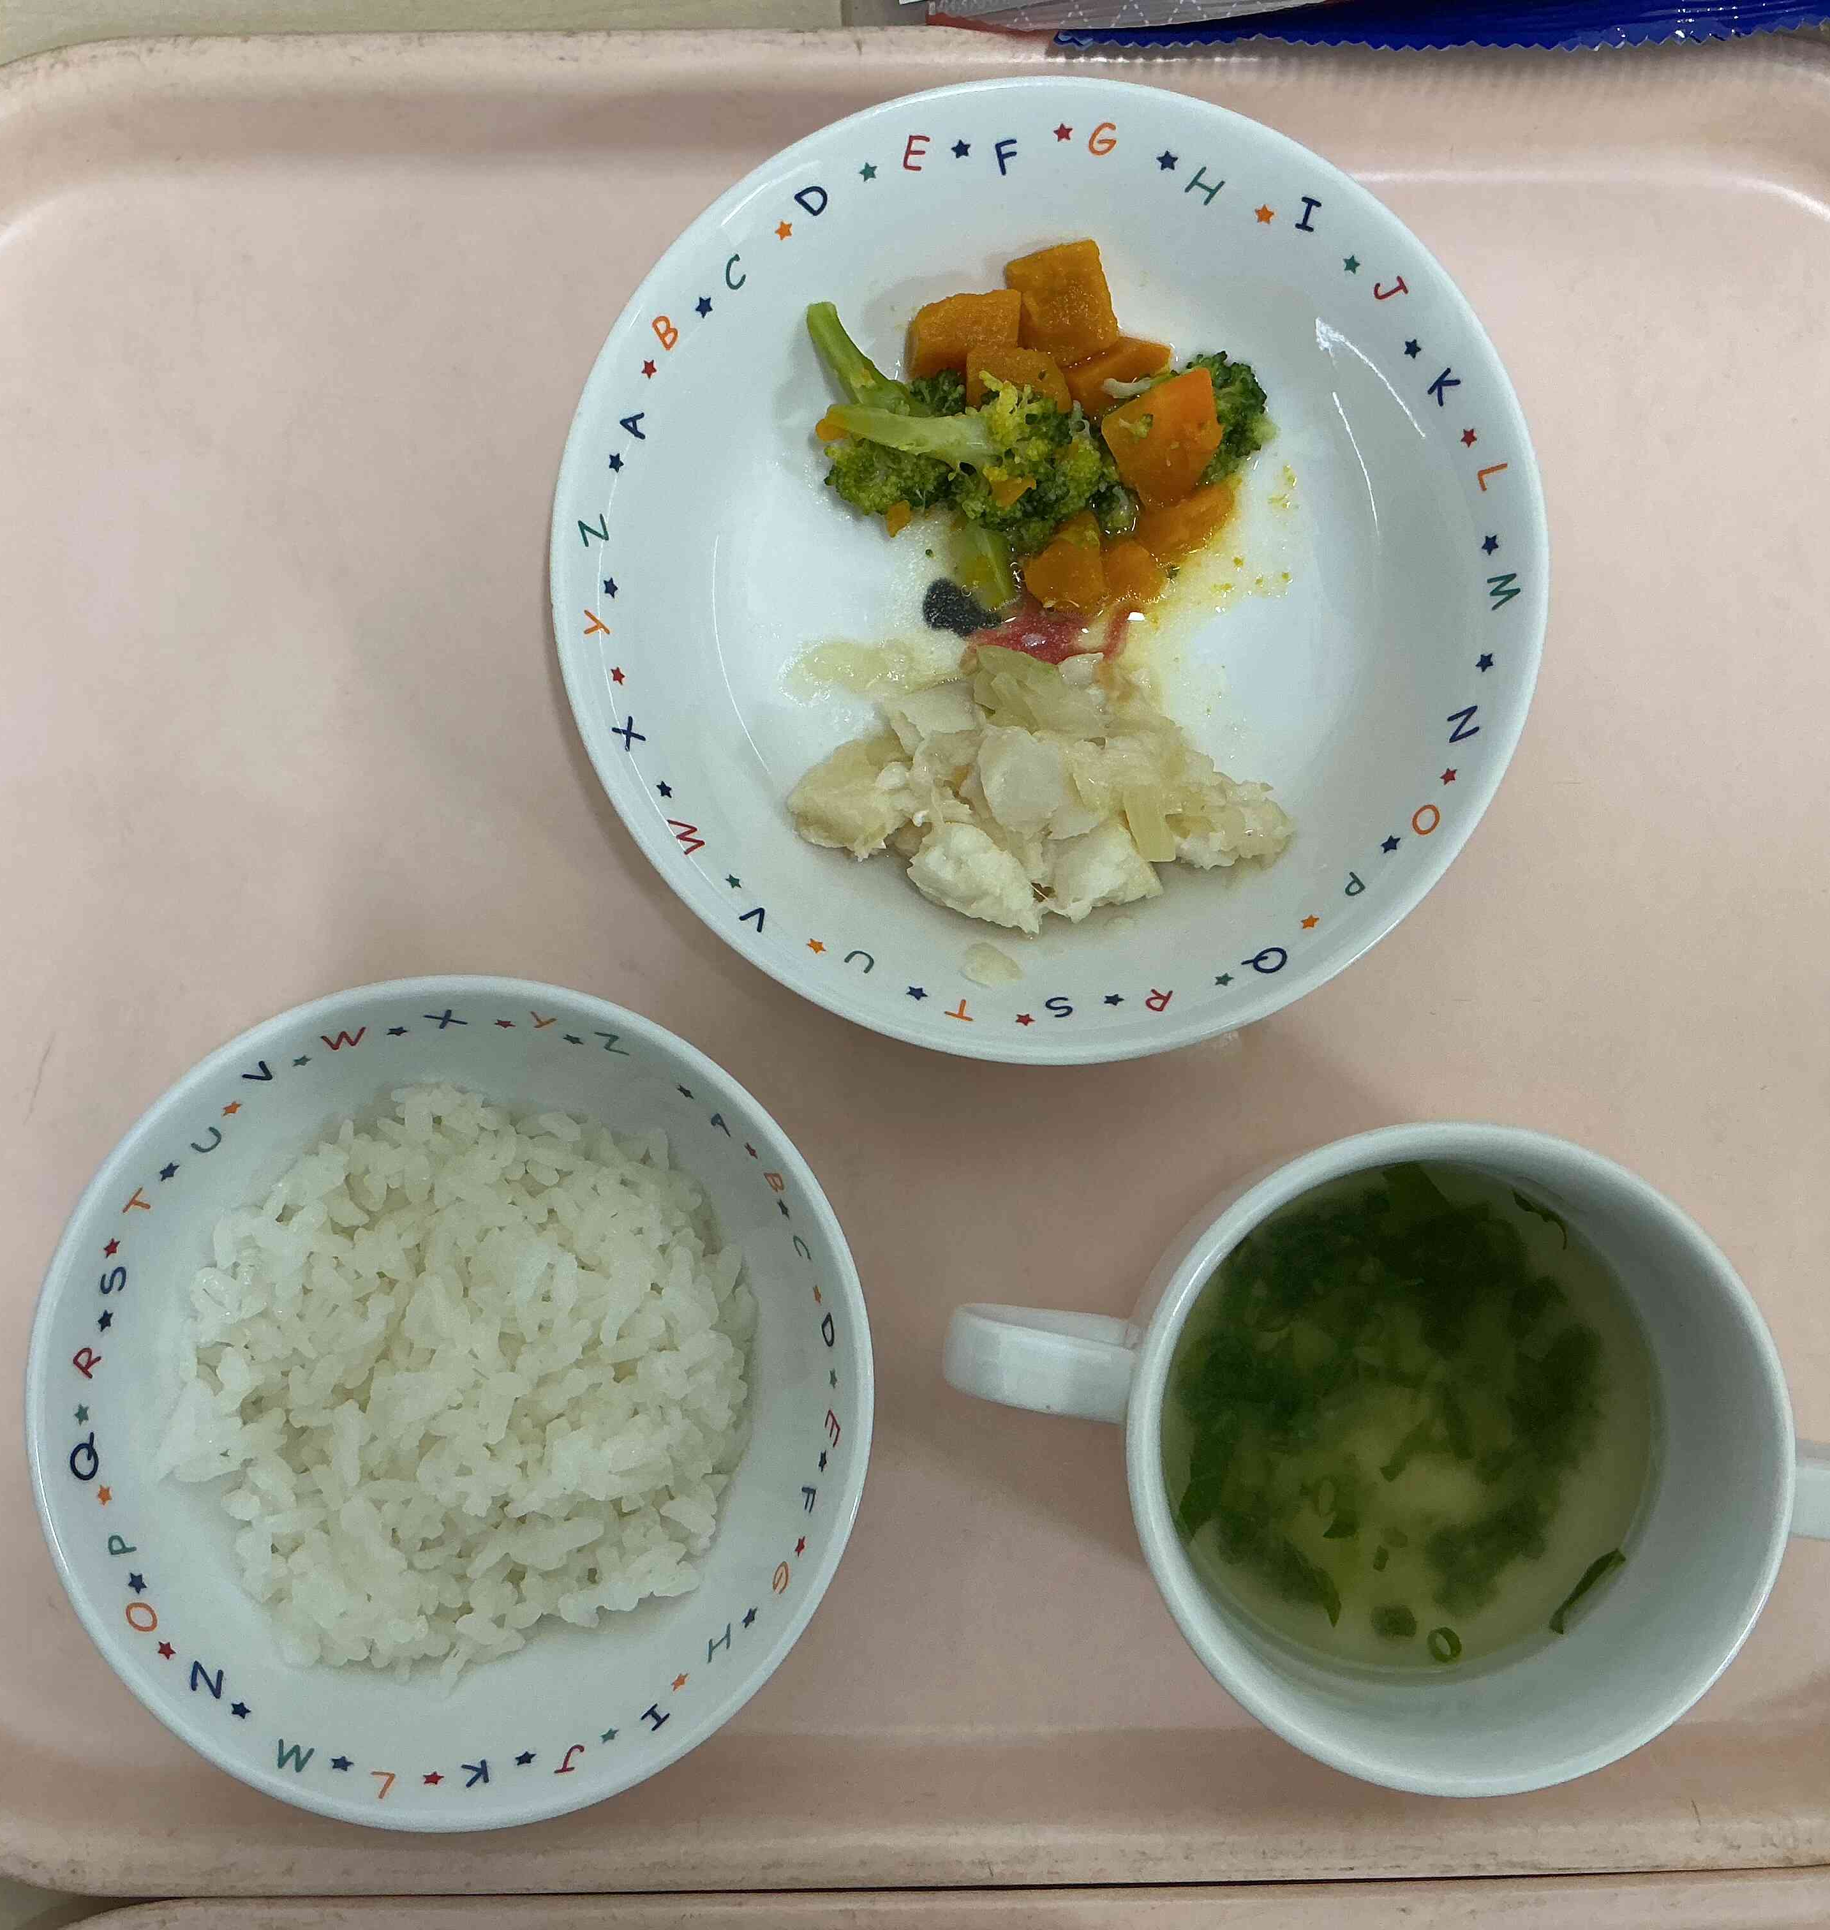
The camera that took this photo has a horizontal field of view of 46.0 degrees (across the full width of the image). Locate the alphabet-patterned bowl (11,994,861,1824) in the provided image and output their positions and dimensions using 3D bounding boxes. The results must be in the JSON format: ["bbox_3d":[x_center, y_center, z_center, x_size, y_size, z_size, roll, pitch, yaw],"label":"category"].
[{"bbox_3d":[-0.064,0.061,0.321,0.116,0.052,0.116,0,86,-1],"label":"alphabet-patterned bowl"}]

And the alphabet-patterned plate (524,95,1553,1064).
[{"bbox_3d":[0.020,-0.057,0.336,0.145,0.044,0.145,0,86,-1],"label":"alphabet-patterned plate"}]

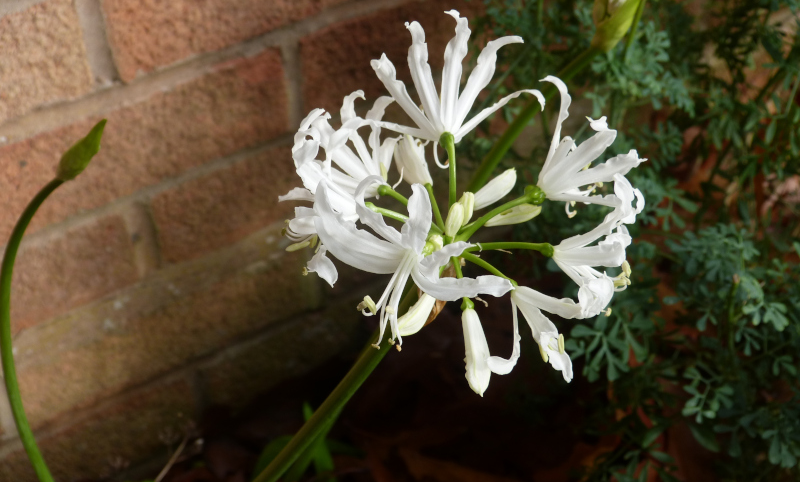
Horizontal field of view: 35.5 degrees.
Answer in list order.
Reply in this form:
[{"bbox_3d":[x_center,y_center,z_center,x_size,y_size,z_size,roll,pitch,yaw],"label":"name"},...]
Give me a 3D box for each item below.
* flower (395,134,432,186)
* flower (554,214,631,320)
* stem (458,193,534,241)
[{"bbox_3d":[0.008,-0.038,0.595,0.016,0.026,0.015,-29,0,0],"label":"flower"},{"bbox_3d":[0.090,0.009,0.578,0.038,0.043,0.044,6,41,11],"label":"flower"},{"bbox_3d":[0.045,-0.011,0.584,0.041,0.009,0.007,-30,0,11],"label":"stem"}]

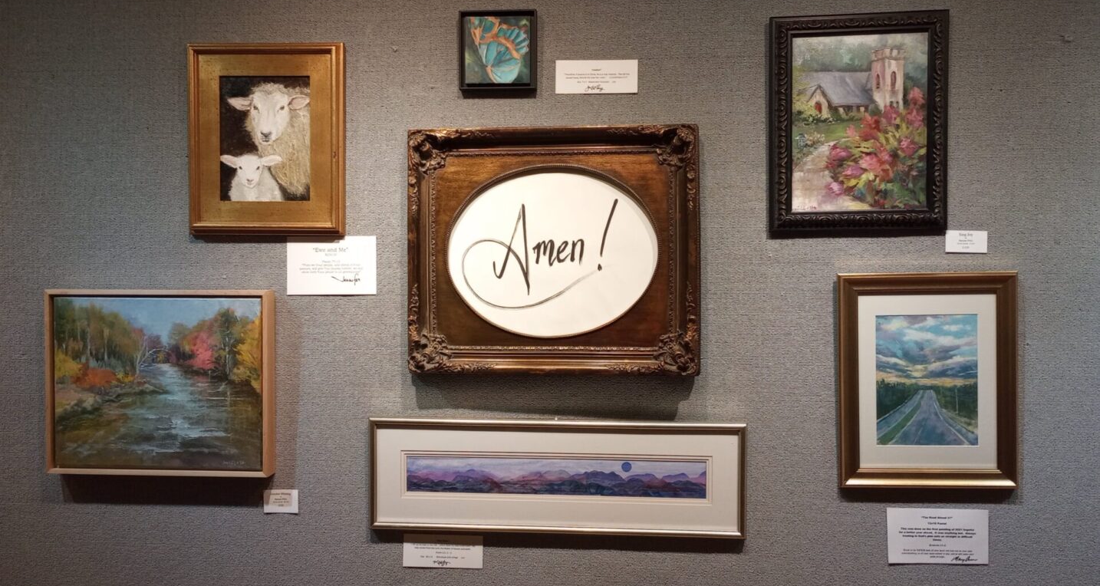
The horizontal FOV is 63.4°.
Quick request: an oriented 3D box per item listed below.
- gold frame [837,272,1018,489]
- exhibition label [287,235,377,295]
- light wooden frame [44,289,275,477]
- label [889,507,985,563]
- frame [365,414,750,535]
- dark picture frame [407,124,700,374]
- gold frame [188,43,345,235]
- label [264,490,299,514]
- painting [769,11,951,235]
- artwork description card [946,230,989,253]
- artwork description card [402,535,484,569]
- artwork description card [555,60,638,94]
[{"bbox_3d":[0.841,0.196,1.996,0.384,0.480,0.030,-1,1,5],"label":"gold frame"},{"bbox_3d":[-0.516,-0.065,2.113,0.217,0.139,0.004,0,1,5],"label":"exhibition label"},{"bbox_3d":[-0.933,0.216,2.135,0.508,0.408,0.030,0,1,5],"label":"light wooden frame"},{"bbox_3d":[0.877,0.551,2.015,0.220,0.124,0.004,-1,1,5],"label":"label"},{"bbox_3d":[0.012,0.426,2.071,0.872,0.262,0.026,0,1,5],"label":"frame"},{"bbox_3d":[0.006,-0.096,2.042,0.660,0.554,0.060,0,1,5],"label":"dark picture frame"},{"bbox_3d":[-0.662,-0.359,2.103,0.373,0.443,0.033,1,1,5],"label":"gold frame"},{"bbox_3d":[-0.644,0.500,2.138,0.085,0.056,0.003,0,1,5],"label":"label"},{"bbox_3d":[0.687,-0.377,1.994,0.384,0.482,0.030,0,1,5],"label":"painting"},{"bbox_3d":[0.933,-0.114,1.995,0.090,0.049,0.003,1,1,5],"label":"artwork description card"},{"bbox_3d":[-0.252,0.611,2.108,0.190,0.078,0.004,0,1,5],"label":"artwork description card"},{"bbox_3d":[0.108,-0.497,2.051,0.189,0.076,0.004,1,1,5],"label":"artwork description card"}]

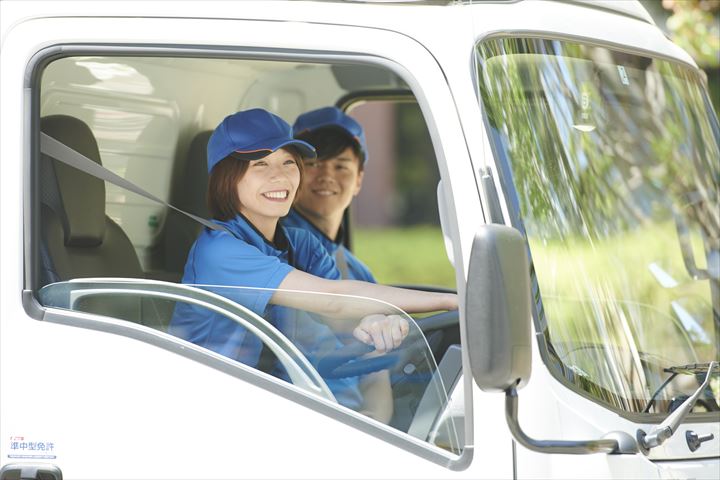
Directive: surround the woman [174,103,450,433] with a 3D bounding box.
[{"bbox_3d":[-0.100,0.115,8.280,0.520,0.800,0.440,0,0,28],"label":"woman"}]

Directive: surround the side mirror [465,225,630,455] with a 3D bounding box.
[{"bbox_3d":[0.359,0.190,7.650,0.230,0.440,0.270,0,0,26],"label":"side mirror"}]

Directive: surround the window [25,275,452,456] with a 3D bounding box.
[{"bbox_3d":[-0.219,0.248,7.920,0.900,0.345,0.050,0,-6,21],"label":"window"}]

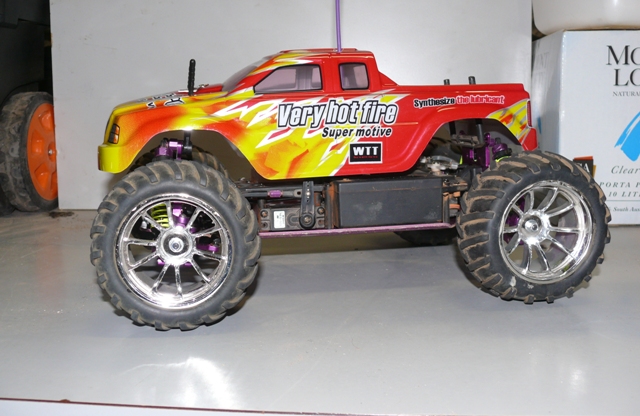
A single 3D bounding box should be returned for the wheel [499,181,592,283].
[{"bbox_3d":[0.166,0.016,0.550,0.078,0.078,0.042,-2,7,-13],"label":"wheel"}]

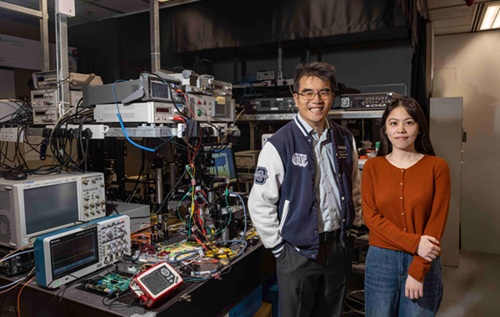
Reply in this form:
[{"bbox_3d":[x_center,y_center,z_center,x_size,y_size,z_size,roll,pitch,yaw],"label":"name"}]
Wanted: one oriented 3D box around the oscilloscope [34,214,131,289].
[{"bbox_3d":[-0.638,0.353,1.540,0.108,0.178,0.375,-1,4,28],"label":"oscilloscope"}]

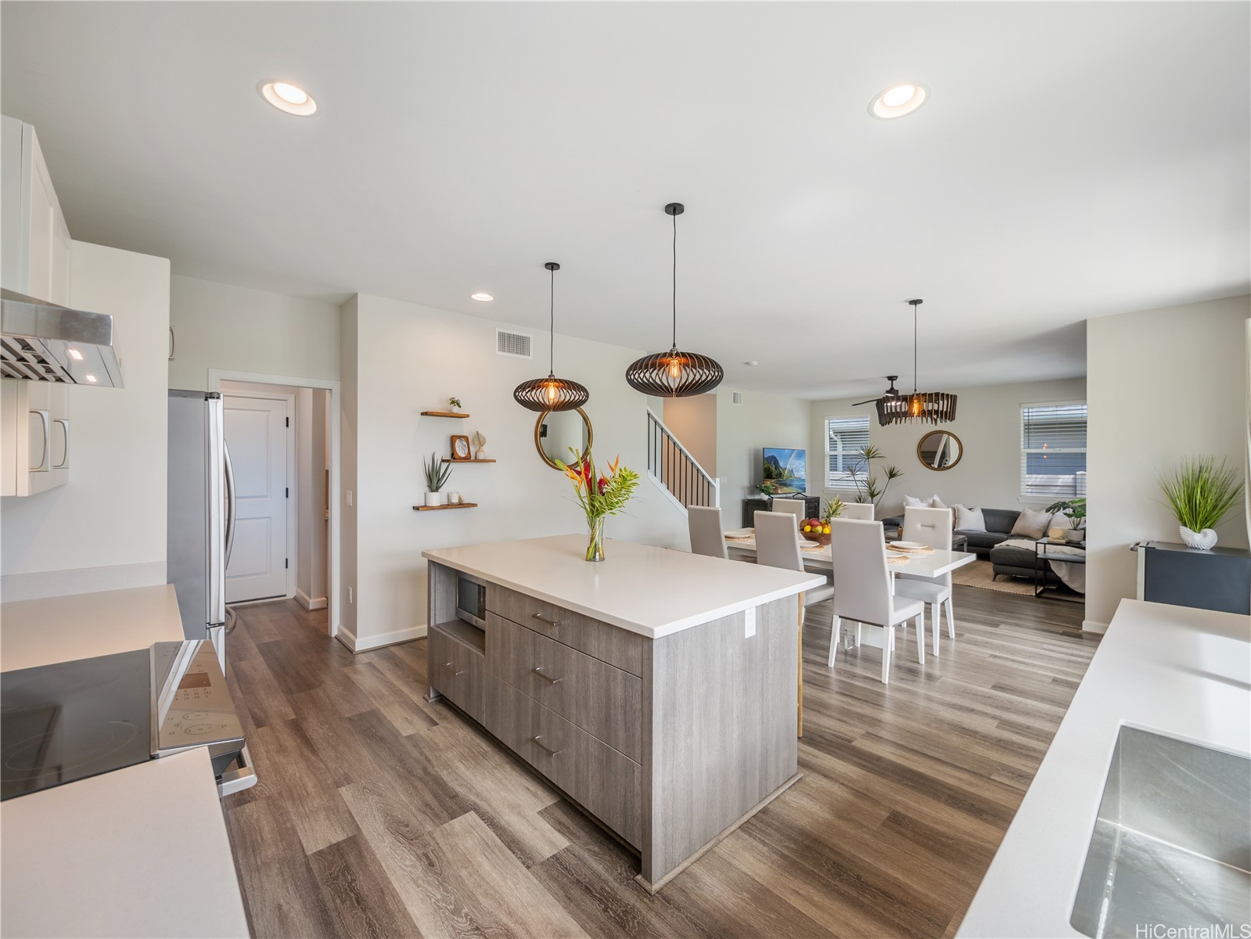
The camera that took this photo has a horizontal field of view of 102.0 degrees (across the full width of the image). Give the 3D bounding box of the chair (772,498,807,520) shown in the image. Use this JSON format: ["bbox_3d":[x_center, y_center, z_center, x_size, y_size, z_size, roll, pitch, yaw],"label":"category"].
[{"bbox_3d":[1.564,0.883,5.318,0.623,1.080,0.452,0,1,-42],"label":"chair"}]

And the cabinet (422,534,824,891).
[{"bbox_3d":[-0.154,1.000,2.956,1.243,0.900,2.119,0,1,-42],"label":"cabinet"}]

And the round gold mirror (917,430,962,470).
[{"bbox_3d":[5.237,-0.311,8.453,0.040,0.690,0.685,0,0,-43],"label":"round gold mirror"}]

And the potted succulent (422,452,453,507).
[{"bbox_3d":[-1.546,0.082,4.167,0.220,0.447,0.180,0,0,-43],"label":"potted succulent"}]

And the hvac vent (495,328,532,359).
[{"bbox_3d":[-1.029,-1.173,4.743,0.395,0.240,0.023,0,0,-43],"label":"hvac vent"}]

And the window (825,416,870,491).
[{"bbox_3d":[4.417,-0.333,10.060,0.101,1.477,0.904,0,1,-42],"label":"window"}]

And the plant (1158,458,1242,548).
[{"bbox_3d":[4.313,0.248,3.812,0.410,0.698,0.420,0,0,-43],"label":"plant"}]

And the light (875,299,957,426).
[{"bbox_3d":[2.251,-0.837,3.934,0.640,0.965,0.640,0,0,-43],"label":"light"}]

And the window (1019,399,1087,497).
[{"bbox_3d":[6.591,-0.299,7.734,0.101,1.477,0.894,0,1,-42],"label":"window"}]

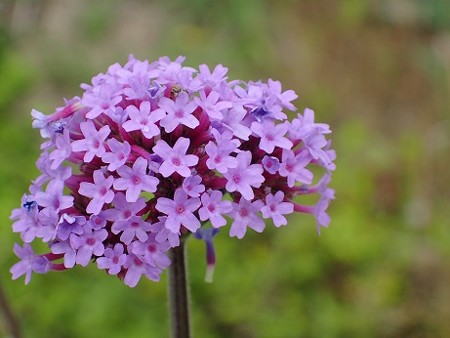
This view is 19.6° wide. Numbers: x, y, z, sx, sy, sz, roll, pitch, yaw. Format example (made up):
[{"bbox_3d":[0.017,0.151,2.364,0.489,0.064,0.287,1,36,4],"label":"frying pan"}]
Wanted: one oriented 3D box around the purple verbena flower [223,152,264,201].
[{"bbox_3d":[0.003,0.001,0.213,0.007,0.008,0.003,-6,-7,-19],"label":"purple verbena flower"}]

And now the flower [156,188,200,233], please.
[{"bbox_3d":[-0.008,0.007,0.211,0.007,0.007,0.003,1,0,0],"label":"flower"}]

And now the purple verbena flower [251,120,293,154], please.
[{"bbox_3d":[0.007,-0.005,0.204,0.007,0.006,0.003,-2,-25,-13],"label":"purple verbena flower"}]

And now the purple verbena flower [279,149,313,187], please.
[{"bbox_3d":[0.012,0.000,0.218,0.007,0.006,0.003,-11,0,-31],"label":"purple verbena flower"}]

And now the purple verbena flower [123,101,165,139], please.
[{"bbox_3d":[-0.014,-0.008,0.216,0.007,0.007,0.003,4,-26,10],"label":"purple verbena flower"}]

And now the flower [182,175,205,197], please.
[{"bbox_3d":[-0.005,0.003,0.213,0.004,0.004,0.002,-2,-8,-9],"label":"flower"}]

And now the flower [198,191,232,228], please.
[{"bbox_3d":[-0.001,0.006,0.200,0.005,0.006,0.003,-1,3,-10],"label":"flower"}]

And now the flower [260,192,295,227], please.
[{"bbox_3d":[0.008,0.006,0.204,0.006,0.006,0.003,-4,5,-22],"label":"flower"}]

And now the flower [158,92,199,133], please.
[{"bbox_3d":[-0.007,-0.009,0.203,0.006,0.007,0.003,3,-28,5],"label":"flower"}]

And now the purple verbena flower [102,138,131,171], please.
[{"bbox_3d":[-0.017,-0.002,0.203,0.005,0.005,0.003,9,-4,26],"label":"purple verbena flower"}]

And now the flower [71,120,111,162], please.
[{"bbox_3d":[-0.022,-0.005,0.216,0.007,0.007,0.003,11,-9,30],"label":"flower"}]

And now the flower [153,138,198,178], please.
[{"bbox_3d":[-0.008,-0.002,0.212,0.008,0.007,0.003,1,-11,2],"label":"flower"}]

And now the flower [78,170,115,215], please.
[{"bbox_3d":[-0.020,0.004,0.203,0.006,0.007,0.003,11,3,30],"label":"flower"}]

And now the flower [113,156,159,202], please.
[{"bbox_3d":[-0.015,0.002,0.212,0.008,0.008,0.003,4,-5,9],"label":"flower"}]

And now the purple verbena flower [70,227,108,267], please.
[{"bbox_3d":[-0.021,0.012,0.204,0.006,0.006,0.003,5,9,13],"label":"purple verbena flower"}]

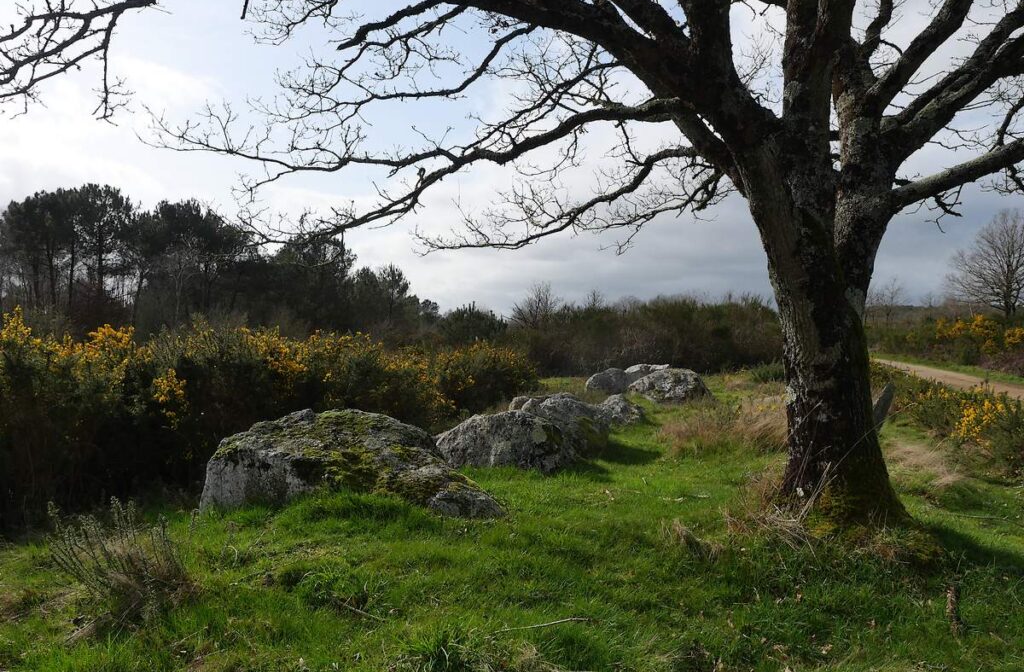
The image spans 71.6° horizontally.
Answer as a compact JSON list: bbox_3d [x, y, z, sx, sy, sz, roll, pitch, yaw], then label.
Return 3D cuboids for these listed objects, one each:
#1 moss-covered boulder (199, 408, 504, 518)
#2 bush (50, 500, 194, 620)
[{"bbox_3d":[-1.445,1.123,6.619,2.650,0.820,1.400,0,1,6],"label":"moss-covered boulder"},{"bbox_3d":[-2.228,1.254,4.071,0.760,0.640,0.640,0,1,0],"label":"bush"}]

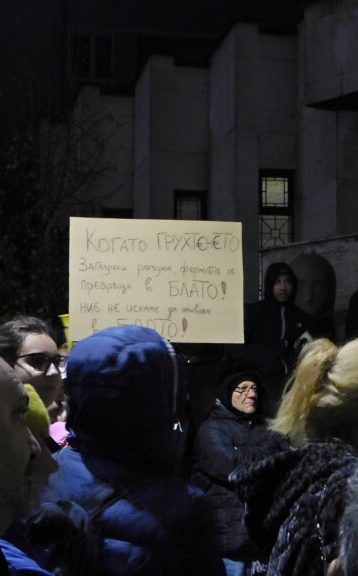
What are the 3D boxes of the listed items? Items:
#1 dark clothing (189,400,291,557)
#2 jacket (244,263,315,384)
[{"bbox_3d":[0.332,1.011,6.950,0.540,0.820,0.370,3,-4,-30],"label":"dark clothing"},{"bbox_3d":[0.698,0.258,9.000,0.540,0.850,0.360,1,-4,-10],"label":"jacket"}]

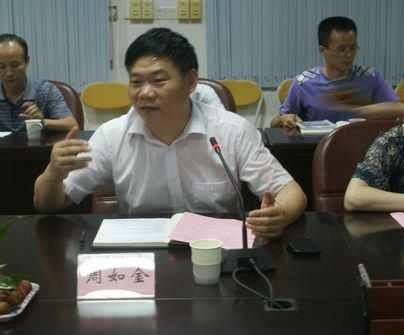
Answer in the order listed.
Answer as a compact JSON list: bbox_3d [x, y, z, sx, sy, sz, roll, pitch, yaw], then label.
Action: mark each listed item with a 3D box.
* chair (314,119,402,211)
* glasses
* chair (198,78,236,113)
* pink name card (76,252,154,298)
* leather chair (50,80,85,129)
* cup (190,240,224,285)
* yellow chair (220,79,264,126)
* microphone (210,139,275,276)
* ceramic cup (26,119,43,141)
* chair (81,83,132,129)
[{"bbox_3d":[0.706,0.363,2.769,0.620,0.970,0.640,0,12,3],"label":"chair"},{"bbox_3d":[0.694,-0.589,4.168,0.138,0.042,0.135,-10,25,-39],"label":"glasses"},{"bbox_3d":[-0.123,0.069,4.259,0.620,0.970,0.640,-1,12,0],"label":"chair"},{"bbox_3d":[-0.189,0.238,1.873,0.170,0.091,0.075,-1,12,0],"label":"pink name card"},{"bbox_3d":[-0.922,0.089,4.200,0.620,0.970,0.640,-1,12,0],"label":"leather chair"},{"bbox_3d":[0.012,0.223,1.942,0.076,0.088,0.076,-1,12,0],"label":"cup"},{"bbox_3d":[0.203,-0.163,5.804,0.460,0.800,0.480,-1,12,0],"label":"yellow chair"},{"bbox_3d":[0.099,0.084,2.079,0.152,0.305,0.190,-2,12,-8],"label":"microphone"},{"bbox_3d":[-0.794,-0.176,3.950,0.084,0.087,0.076,-1,12,0],"label":"ceramic cup"},{"bbox_3d":[-0.627,-0.140,5.736,0.460,0.800,0.480,-1,12,0],"label":"chair"}]

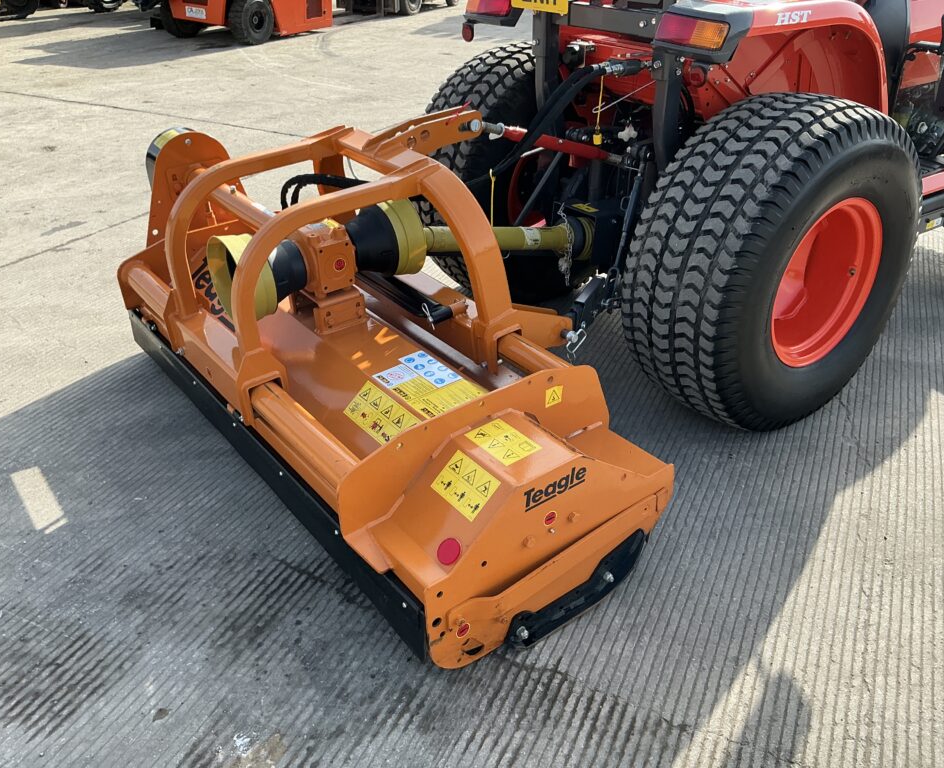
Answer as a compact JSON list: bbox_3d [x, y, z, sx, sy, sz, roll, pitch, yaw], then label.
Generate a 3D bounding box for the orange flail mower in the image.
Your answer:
[{"bbox_3d":[-0.290,-0.215,2.366,1.000,0.970,1.820,-21,37,-32],"label":"orange flail mower"}]

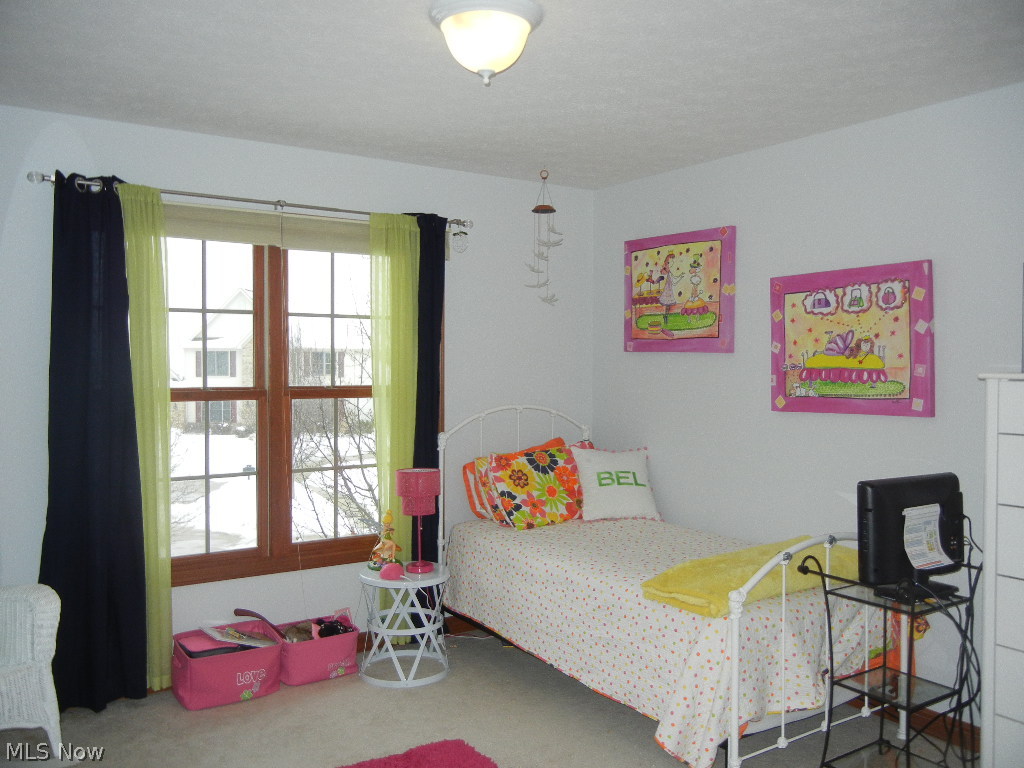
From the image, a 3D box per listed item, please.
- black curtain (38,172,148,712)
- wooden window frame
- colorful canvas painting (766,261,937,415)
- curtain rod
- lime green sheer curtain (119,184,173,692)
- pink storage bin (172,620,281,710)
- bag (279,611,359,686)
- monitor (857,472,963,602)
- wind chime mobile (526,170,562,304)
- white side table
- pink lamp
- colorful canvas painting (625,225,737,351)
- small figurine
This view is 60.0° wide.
[{"bbox_3d":[-1.713,0.249,3.606,0.425,2.179,0.160,-1,2,-34],"label":"black curtain"},{"bbox_3d":[-1.122,0.054,4.142,1.830,1.670,0.100,-1,2,-34],"label":"wooden window frame"},{"bbox_3d":[1.424,-0.178,3.775,0.036,0.610,0.766,-1,2,-34],"label":"colorful canvas painting"},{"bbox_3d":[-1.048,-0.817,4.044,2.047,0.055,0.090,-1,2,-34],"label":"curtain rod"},{"bbox_3d":[-1.541,0.244,3.734,0.210,2.131,0.100,-1,2,-34],"label":"lime green sheer curtain"},{"bbox_3d":[-1.228,1.225,3.842,0.385,0.238,0.310,-1,2,-33],"label":"pink storage bin"},{"bbox_3d":[-0.915,1.226,4.045,0.360,0.224,0.290,-1,2,-33],"label":"bag"},{"bbox_3d":[1.392,0.518,3.029,0.550,0.395,0.160,-1,2,-34],"label":"monitor"},{"bbox_3d":[0.167,-0.748,4.549,0.196,0.685,0.196,0,1,0],"label":"wind chime mobile"},{"bbox_3d":[-0.495,1.098,4.117,0.416,0.472,0.416,0,1,0],"label":"white side table"},{"bbox_3d":[-0.435,0.647,4.210,0.208,0.473,0.208,0,2,0],"label":"pink lamp"},{"bbox_3d":[0.853,-0.467,4.599,0.036,0.610,0.763,-1,2,-34],"label":"colorful canvas painting"},{"bbox_3d":[-0.606,0.745,4.260,0.165,0.275,0.140,-1,2,-22],"label":"small figurine"}]

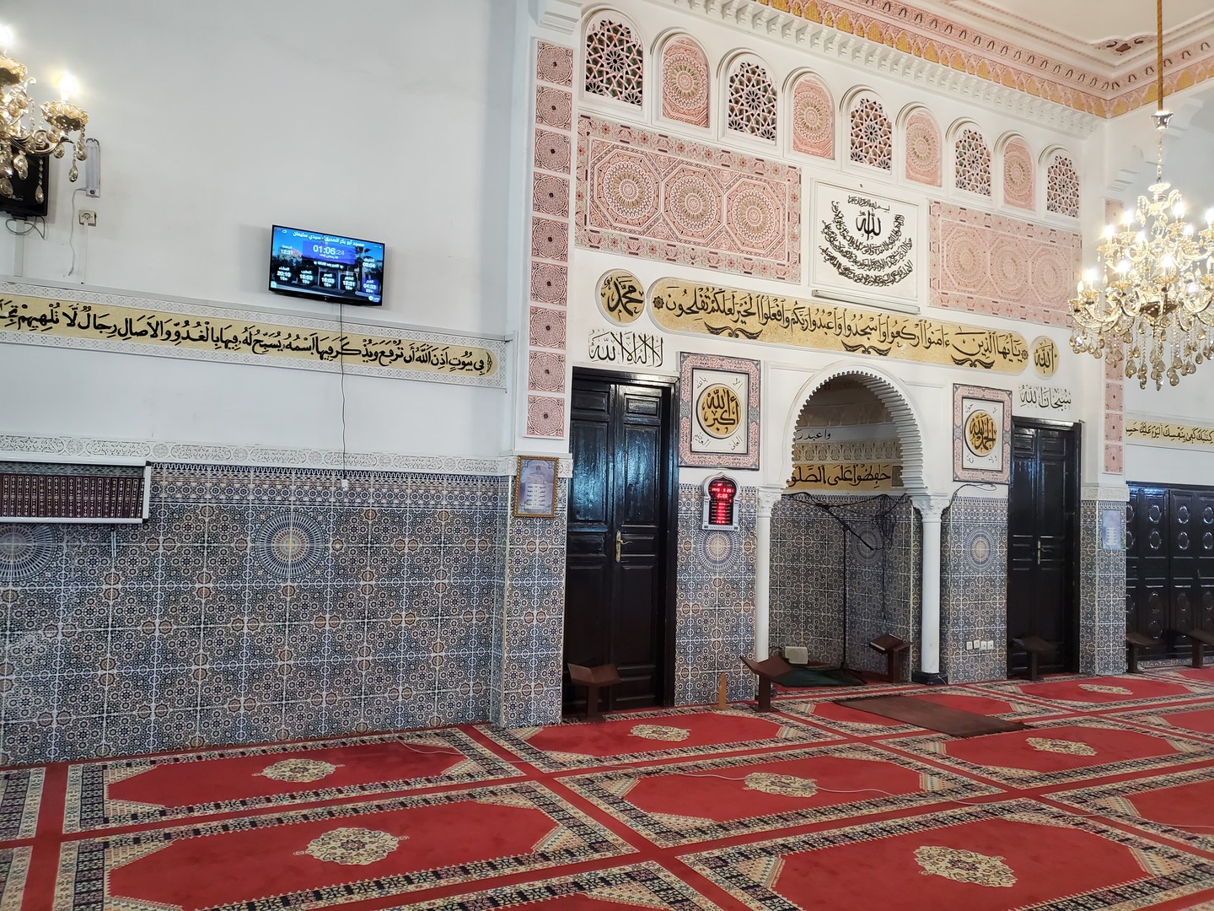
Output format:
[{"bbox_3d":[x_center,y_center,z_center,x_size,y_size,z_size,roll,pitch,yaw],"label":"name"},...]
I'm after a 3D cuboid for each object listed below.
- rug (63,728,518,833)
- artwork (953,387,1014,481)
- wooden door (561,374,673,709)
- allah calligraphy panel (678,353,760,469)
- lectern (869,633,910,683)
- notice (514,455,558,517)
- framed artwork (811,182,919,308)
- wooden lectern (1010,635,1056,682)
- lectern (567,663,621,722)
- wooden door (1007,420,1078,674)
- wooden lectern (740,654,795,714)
[{"bbox_3d":[-1.771,1.824,5.265,2.313,0.015,1.182,3,-3,-27],"label":"rug"},{"bbox_3d":[3.651,-0.205,8.858,0.783,0.929,0.040,3,-3,-27],"label":"artwork"},{"bbox_3d":[0.078,0.660,7.152,1.040,2.630,0.120,3,-4,-27],"label":"wooden door"},{"bbox_3d":[0.926,-0.351,7.455,0.783,0.919,0.040,3,-3,-27],"label":"allah calligraphy panel"},{"bbox_3d":[2.691,1.932,8.640,0.242,0.404,0.364,3,-3,-21],"label":"lectern"},{"bbox_3d":[-0.495,0.225,6.488,0.305,0.422,0.025,3,3,-27],"label":"notice"},{"bbox_3d":[2.369,-1.916,8.262,1.262,0.919,0.040,3,-3,-27],"label":"framed artwork"},{"bbox_3d":[4.184,2.001,8.952,0.370,0.400,0.260,4,-4,-30],"label":"wooden lectern"},{"bbox_3d":[-0.106,1.738,6.693,0.364,0.404,0.242,2,-3,-12],"label":"lectern"},{"bbox_3d":[4.431,0.930,9.297,1.060,2.586,0.121,3,-3,-27],"label":"wooden door"},{"bbox_3d":[1.259,1.811,7.256,0.364,0.404,0.242,3,-3,-24],"label":"wooden lectern"}]

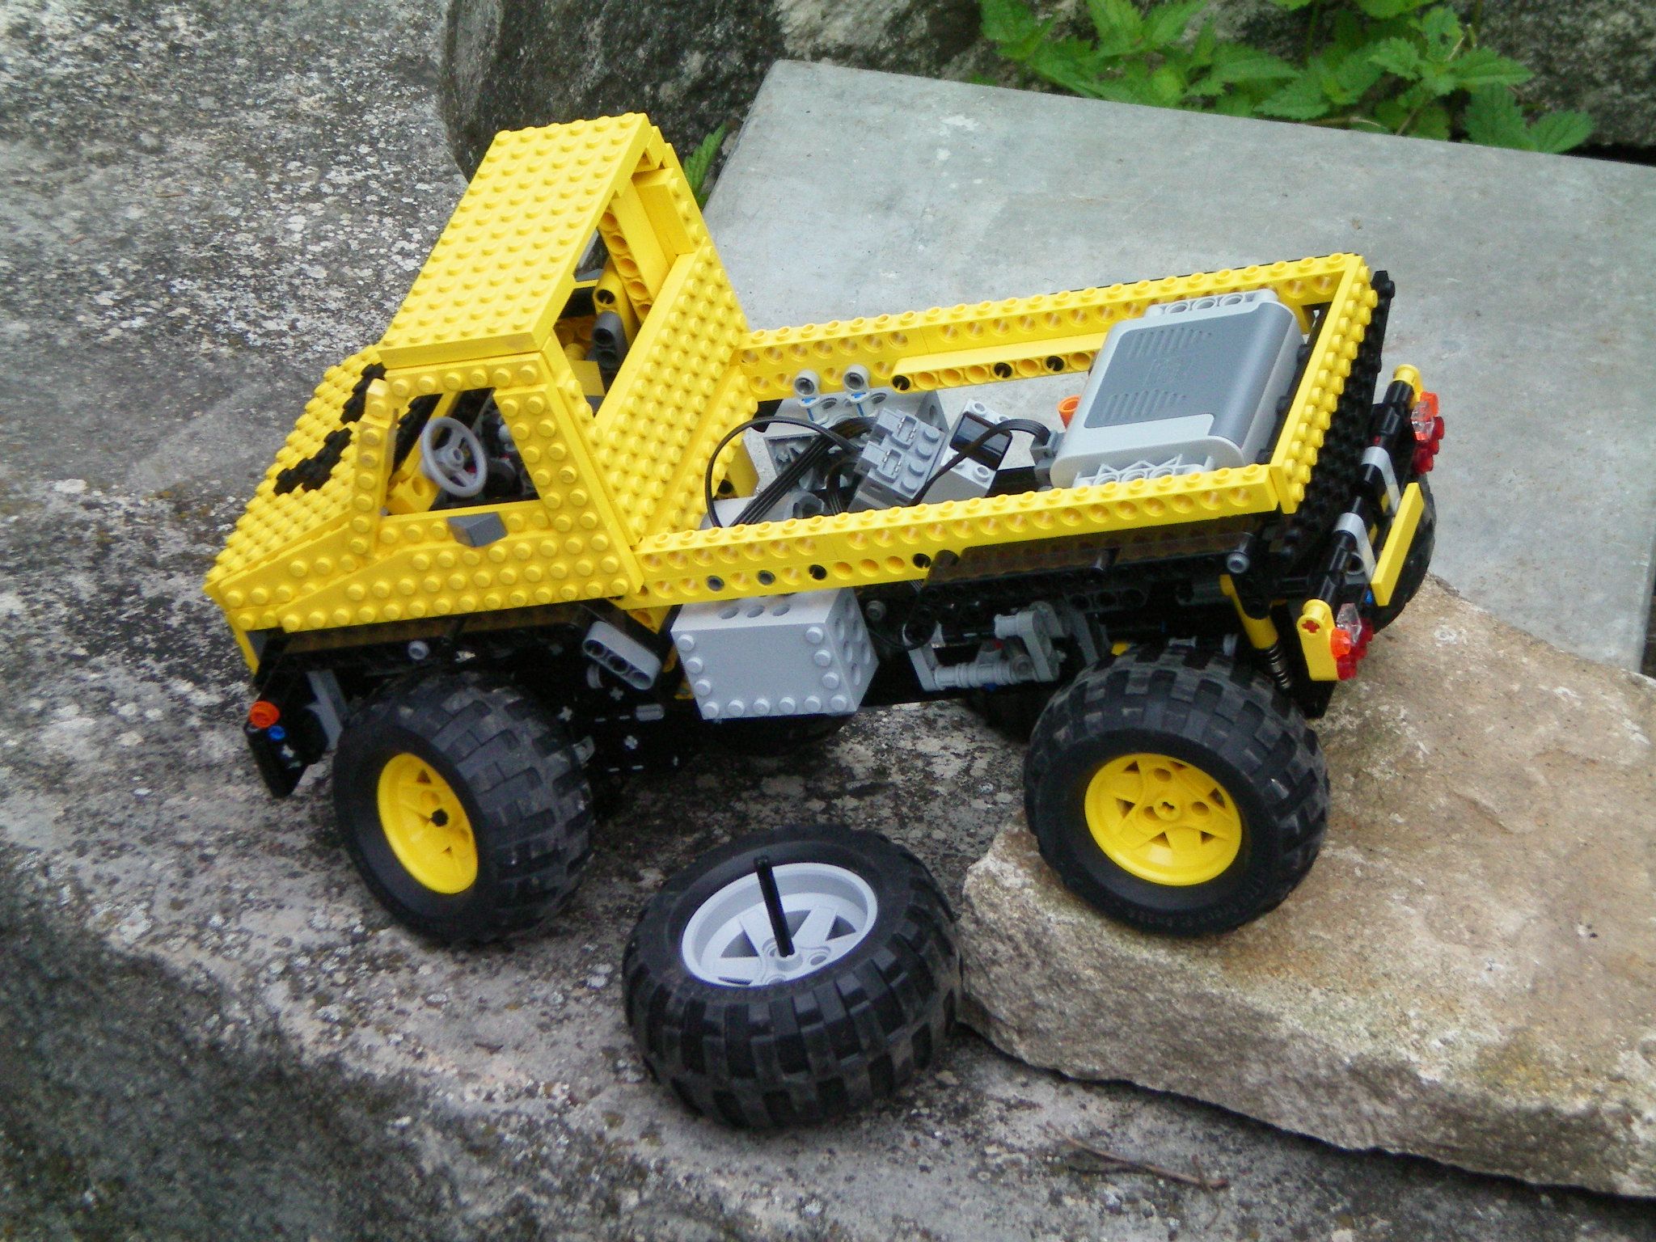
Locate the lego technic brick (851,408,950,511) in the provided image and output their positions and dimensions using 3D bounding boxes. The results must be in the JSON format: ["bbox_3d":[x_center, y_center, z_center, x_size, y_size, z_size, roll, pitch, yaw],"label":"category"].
[{"bbox_3d":[0.017,-0.044,1.553,0.020,0.018,0.032,28,43,-3],"label":"lego technic brick"}]

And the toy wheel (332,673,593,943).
[{"bbox_3d":[-0.107,0.054,1.594,0.042,0.082,0.082,-27,21,-38],"label":"toy wheel"}]

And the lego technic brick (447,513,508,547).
[{"bbox_3d":[-0.098,-0.025,1.515,0.016,0.008,0.007,-6,36,25],"label":"lego technic brick"}]

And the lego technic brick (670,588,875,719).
[{"bbox_3d":[-0.015,0.008,1.566,0.048,0.032,0.024,-4,35,23],"label":"lego technic brick"}]

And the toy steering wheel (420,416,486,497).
[{"bbox_3d":[-0.107,-0.045,1.548,0.009,0.025,0.025,-5,37,27],"label":"toy steering wheel"}]

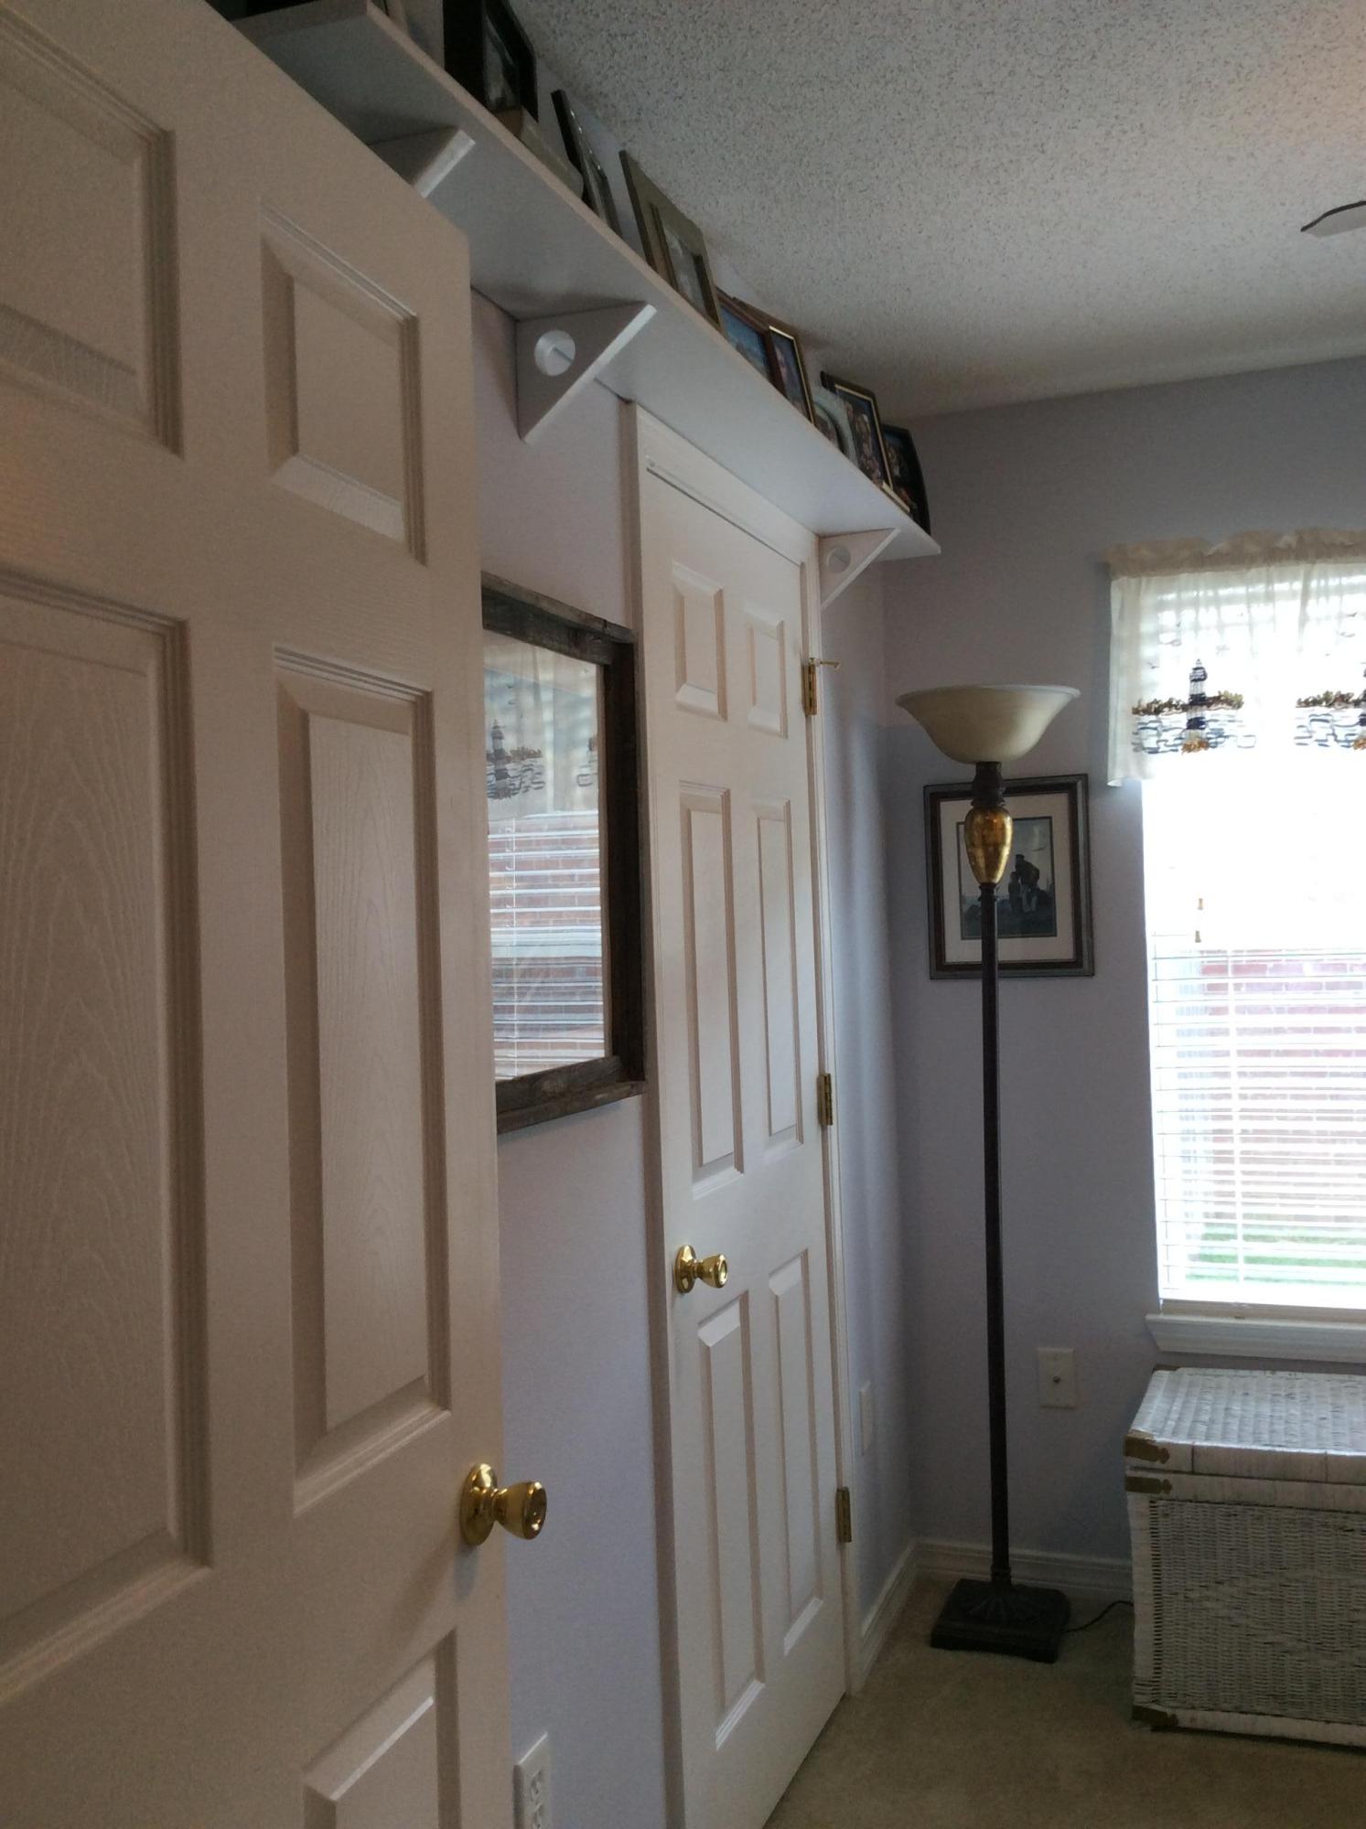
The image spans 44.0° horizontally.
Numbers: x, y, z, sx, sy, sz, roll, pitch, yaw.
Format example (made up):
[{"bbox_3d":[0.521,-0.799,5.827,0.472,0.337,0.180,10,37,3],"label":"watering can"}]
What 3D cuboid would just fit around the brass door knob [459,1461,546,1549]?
[{"bbox_3d":[-0.148,0.501,1.425,0.058,0.065,0.065,-2,-1,17],"label":"brass door knob"}]

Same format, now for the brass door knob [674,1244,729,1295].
[{"bbox_3d":[0.028,0.493,2.333,0.058,0.065,0.065,-2,-1,20],"label":"brass door knob"}]

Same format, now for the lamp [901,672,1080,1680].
[{"bbox_3d":[0.605,0.484,3.275,0.348,1.810,0.348,-2,-1,20],"label":"lamp"}]

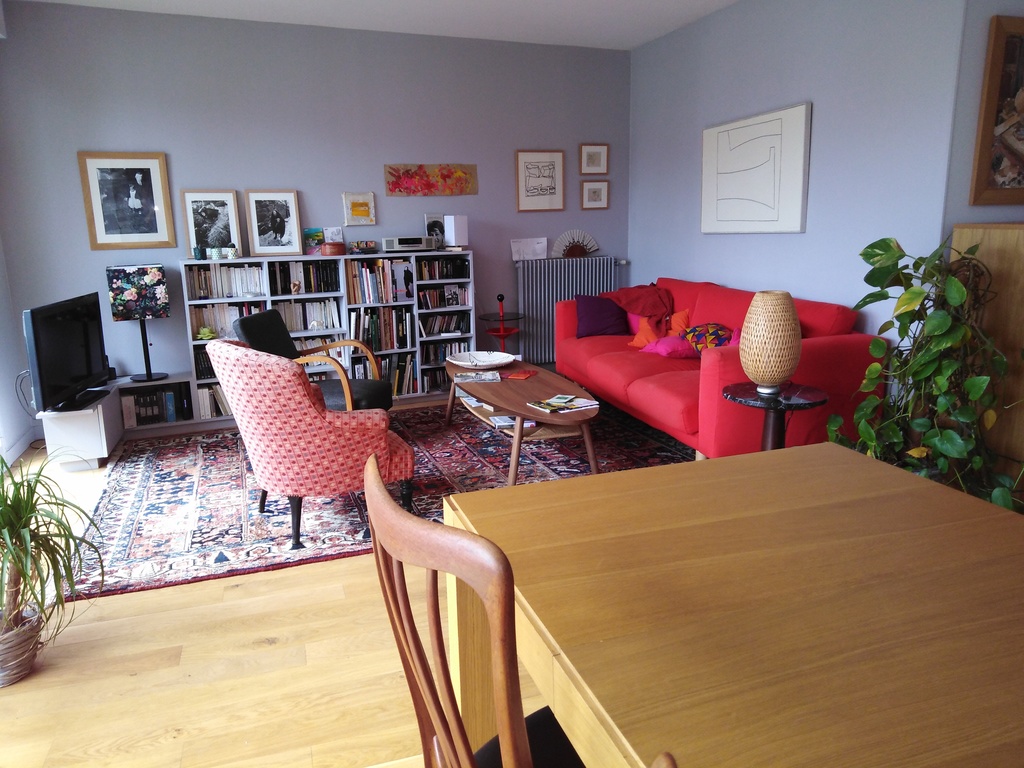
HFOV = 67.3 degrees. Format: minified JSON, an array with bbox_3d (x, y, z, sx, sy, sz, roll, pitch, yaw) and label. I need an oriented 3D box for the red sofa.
[{"bbox_3d":[1.012,-0.140,4.528,0.930,0.825,2.130,-5,13,-17],"label":"red sofa"}]

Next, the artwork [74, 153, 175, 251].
[{"bbox_3d":[-2.293,-1.096,4.602,0.470,0.570,0.025,-7,13,-24],"label":"artwork"}]

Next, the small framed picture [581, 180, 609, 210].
[{"bbox_3d":[0.633,-1.436,5.859,0.235,0.215,0.025,-6,13,-23],"label":"small framed picture"}]

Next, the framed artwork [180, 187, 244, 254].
[{"bbox_3d":[-1.855,-0.988,4.755,0.320,0.420,0.025,-6,5,-23],"label":"framed artwork"}]

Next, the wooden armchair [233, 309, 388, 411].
[{"bbox_3d":[-1.038,0.012,4.109,0.720,0.790,0.630,0,12,4],"label":"wooden armchair"}]

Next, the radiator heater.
[{"bbox_3d":[0.429,-0.578,5.896,0.800,0.750,0.110,-7,13,-24],"label":"radiator heater"}]

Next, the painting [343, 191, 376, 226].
[{"bbox_3d":[-1.020,-1.173,5.154,0.215,0.230,0.025,-6,13,-23],"label":"painting"}]

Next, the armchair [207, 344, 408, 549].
[{"bbox_3d":[-0.867,0.185,3.234,0.780,0.810,0.680,-10,15,-35],"label":"armchair"}]

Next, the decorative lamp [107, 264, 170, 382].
[{"bbox_3d":[-2.206,-0.361,4.598,0.300,0.670,0.300,-7,13,-24],"label":"decorative lamp"}]

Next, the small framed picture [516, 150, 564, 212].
[{"bbox_3d":[0.213,-1.490,5.653,0.385,0.440,0.030,-6,13,-23],"label":"small framed picture"}]

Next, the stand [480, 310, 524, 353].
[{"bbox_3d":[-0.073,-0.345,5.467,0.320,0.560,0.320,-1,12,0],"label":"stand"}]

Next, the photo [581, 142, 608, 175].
[{"bbox_3d":[0.624,-1.690,5.804,0.240,0.225,0.025,-6,13,-23],"label":"photo"}]

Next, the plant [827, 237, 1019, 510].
[{"bbox_3d":[1.623,0.018,3.024,0.620,1.130,0.580,-5,13,-17],"label":"plant"}]

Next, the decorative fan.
[{"bbox_3d":[0.478,-1.054,5.789,0.390,0.205,0.030,-6,13,-23],"label":"decorative fan"}]

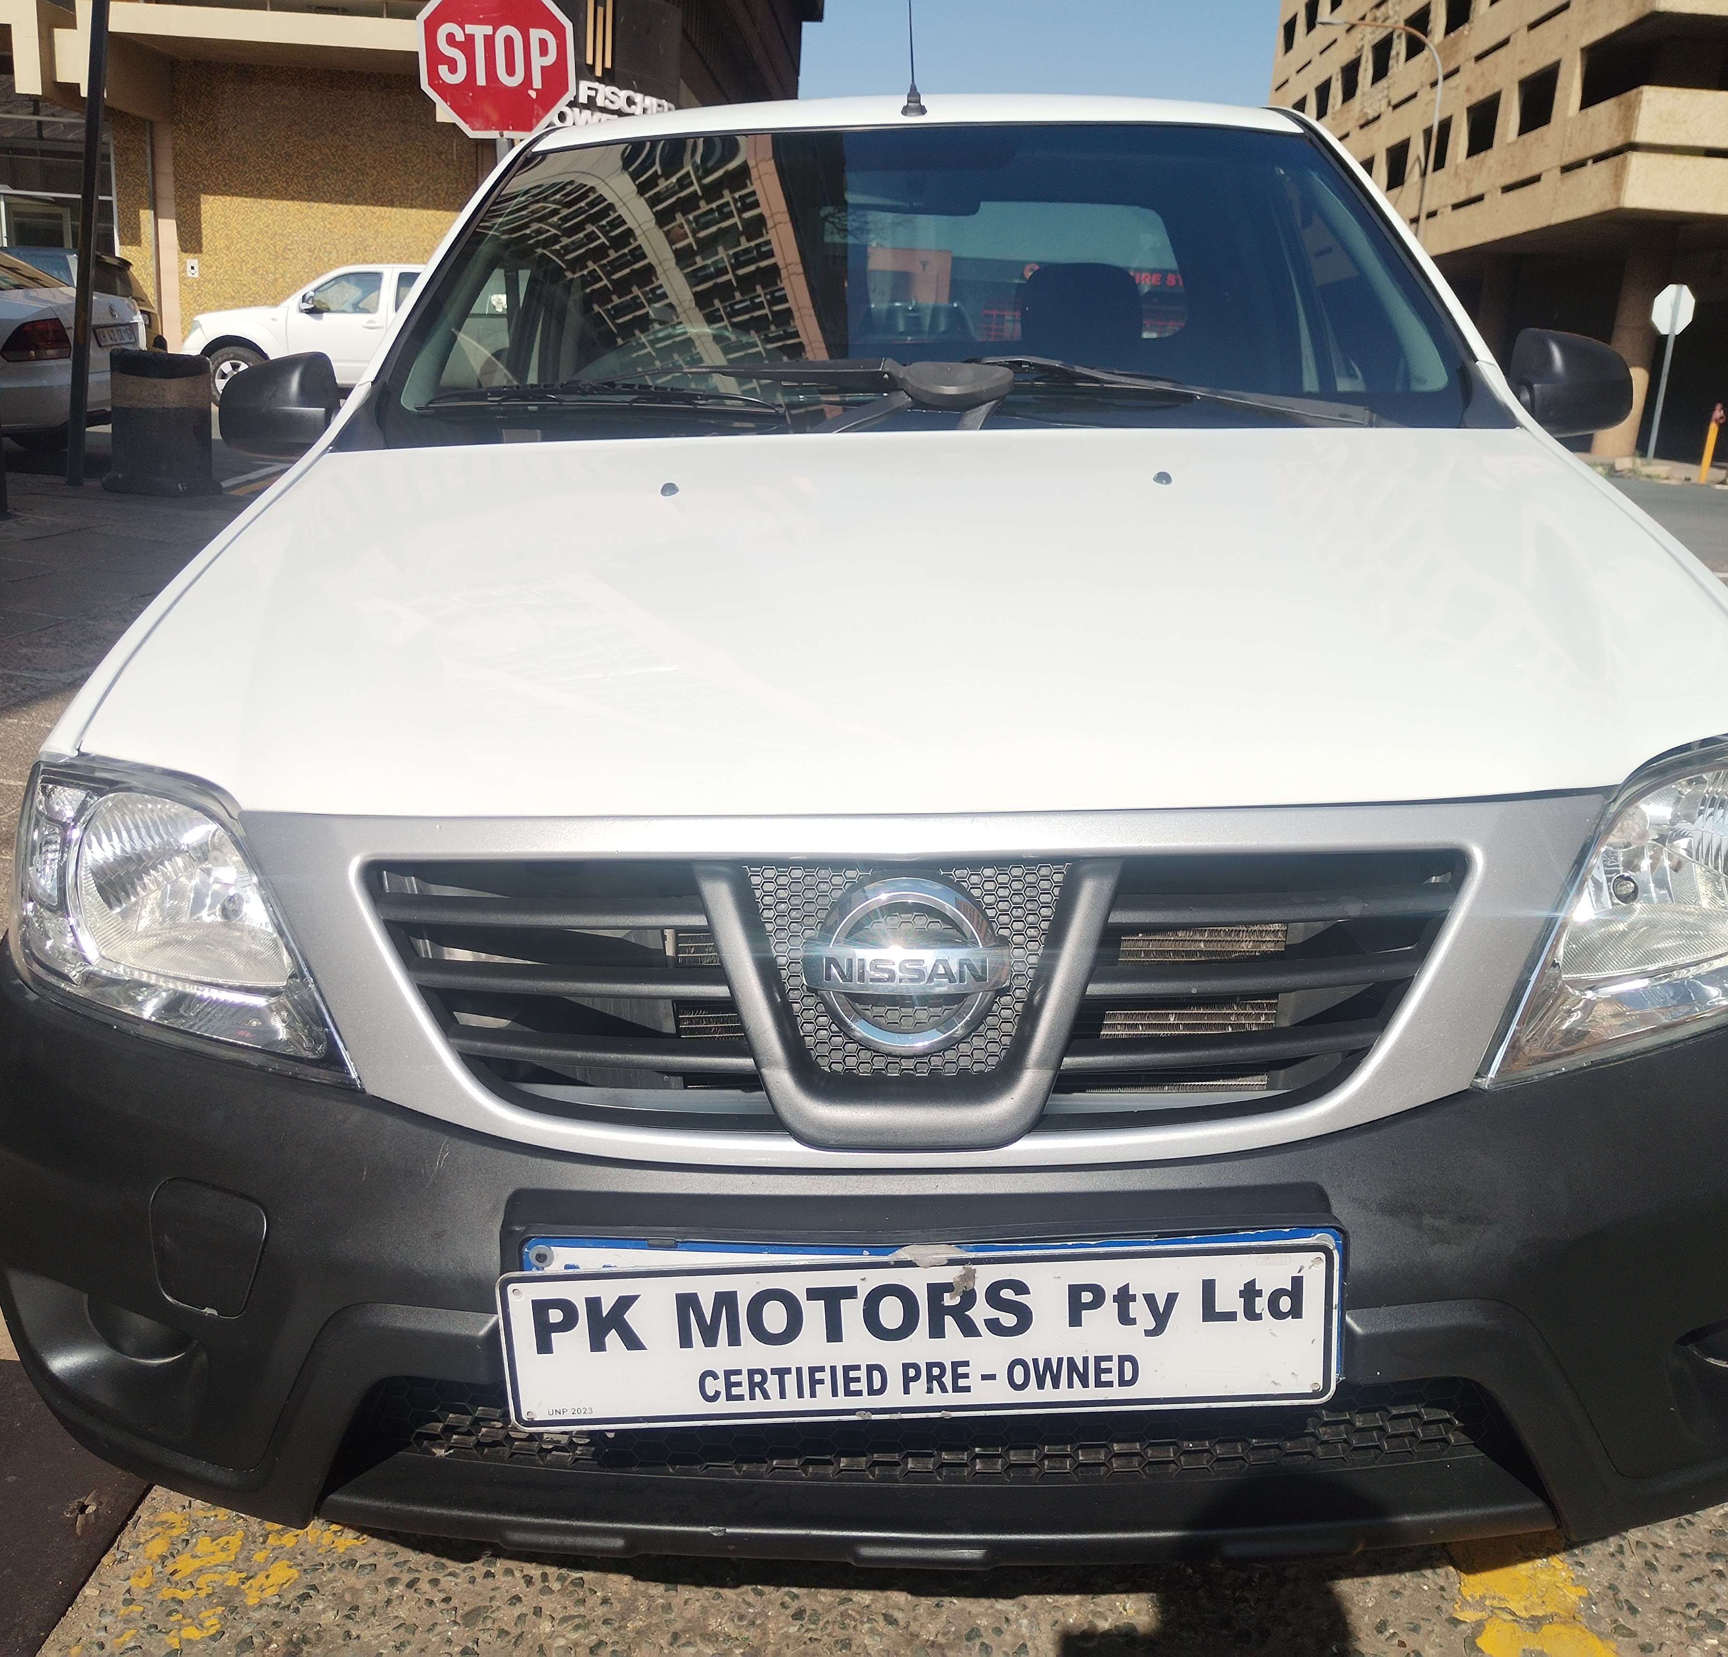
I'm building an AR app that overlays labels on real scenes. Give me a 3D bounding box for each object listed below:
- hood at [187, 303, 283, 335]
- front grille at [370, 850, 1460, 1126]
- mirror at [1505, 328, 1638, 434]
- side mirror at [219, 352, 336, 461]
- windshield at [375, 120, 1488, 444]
[{"bbox_3d":[-7.980,-6.600,21.600,1.200,0.300,1.500,-1,15,3],"label":"hood"},{"bbox_3d":[0.030,0.107,1.065,0.700,0.180,0.120,-1,14,2],"label":"front grille"},{"bbox_3d":[0.974,-0.613,2.280,0.190,0.152,0.125,-1,14,2],"label":"mirror"},{"bbox_3d":[-0.833,-0.603,2.360,0.190,0.152,0.125,-1,14,2],"label":"side mirror"},{"bbox_3d":[0.070,-0.744,2.224,1.370,0.170,0.740,-1,52,2],"label":"windshield"}]

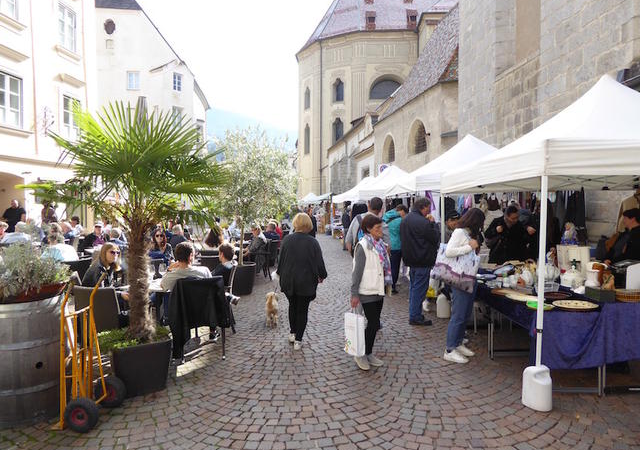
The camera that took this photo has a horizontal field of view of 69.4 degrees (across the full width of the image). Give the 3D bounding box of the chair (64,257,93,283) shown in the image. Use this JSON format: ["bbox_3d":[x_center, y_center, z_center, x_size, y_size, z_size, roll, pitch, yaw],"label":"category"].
[{"bbox_3d":[-3.534,0.936,6.541,0.580,0.870,0.550,1,2,44],"label":"chair"}]

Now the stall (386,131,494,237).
[{"bbox_3d":[2.938,-0.246,9.068,3.050,3.080,3.050,0,1,-3],"label":"stall"}]

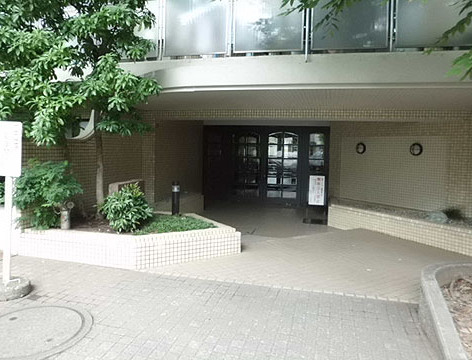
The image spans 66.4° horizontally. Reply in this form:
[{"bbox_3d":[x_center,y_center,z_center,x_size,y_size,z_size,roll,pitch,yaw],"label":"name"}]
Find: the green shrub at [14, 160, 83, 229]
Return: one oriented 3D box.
[{"bbox_3d":[-2.361,0.189,4.540,0.850,0.860,0.680,-2,6,-27],"label":"green shrub"}]

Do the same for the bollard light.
[{"bbox_3d":[-0.891,0.270,5.400,0.110,0.520,0.110,1,5,0],"label":"bollard light"}]

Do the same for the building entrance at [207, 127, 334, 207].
[{"bbox_3d":[0.770,-0.328,9.100,3.200,2.050,0.500,1,5,5],"label":"building entrance"}]

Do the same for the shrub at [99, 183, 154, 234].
[{"bbox_3d":[-1.403,0.365,4.620,0.630,0.550,0.570,-1,5,-17],"label":"shrub"}]

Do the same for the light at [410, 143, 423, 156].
[{"bbox_3d":[3.401,-0.579,6.839,0.080,0.250,0.250,-3,6,-31],"label":"light"}]

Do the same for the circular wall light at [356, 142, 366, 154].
[{"bbox_3d":[2.733,-0.693,7.929,0.080,0.250,0.250,-3,6,-31],"label":"circular wall light"}]

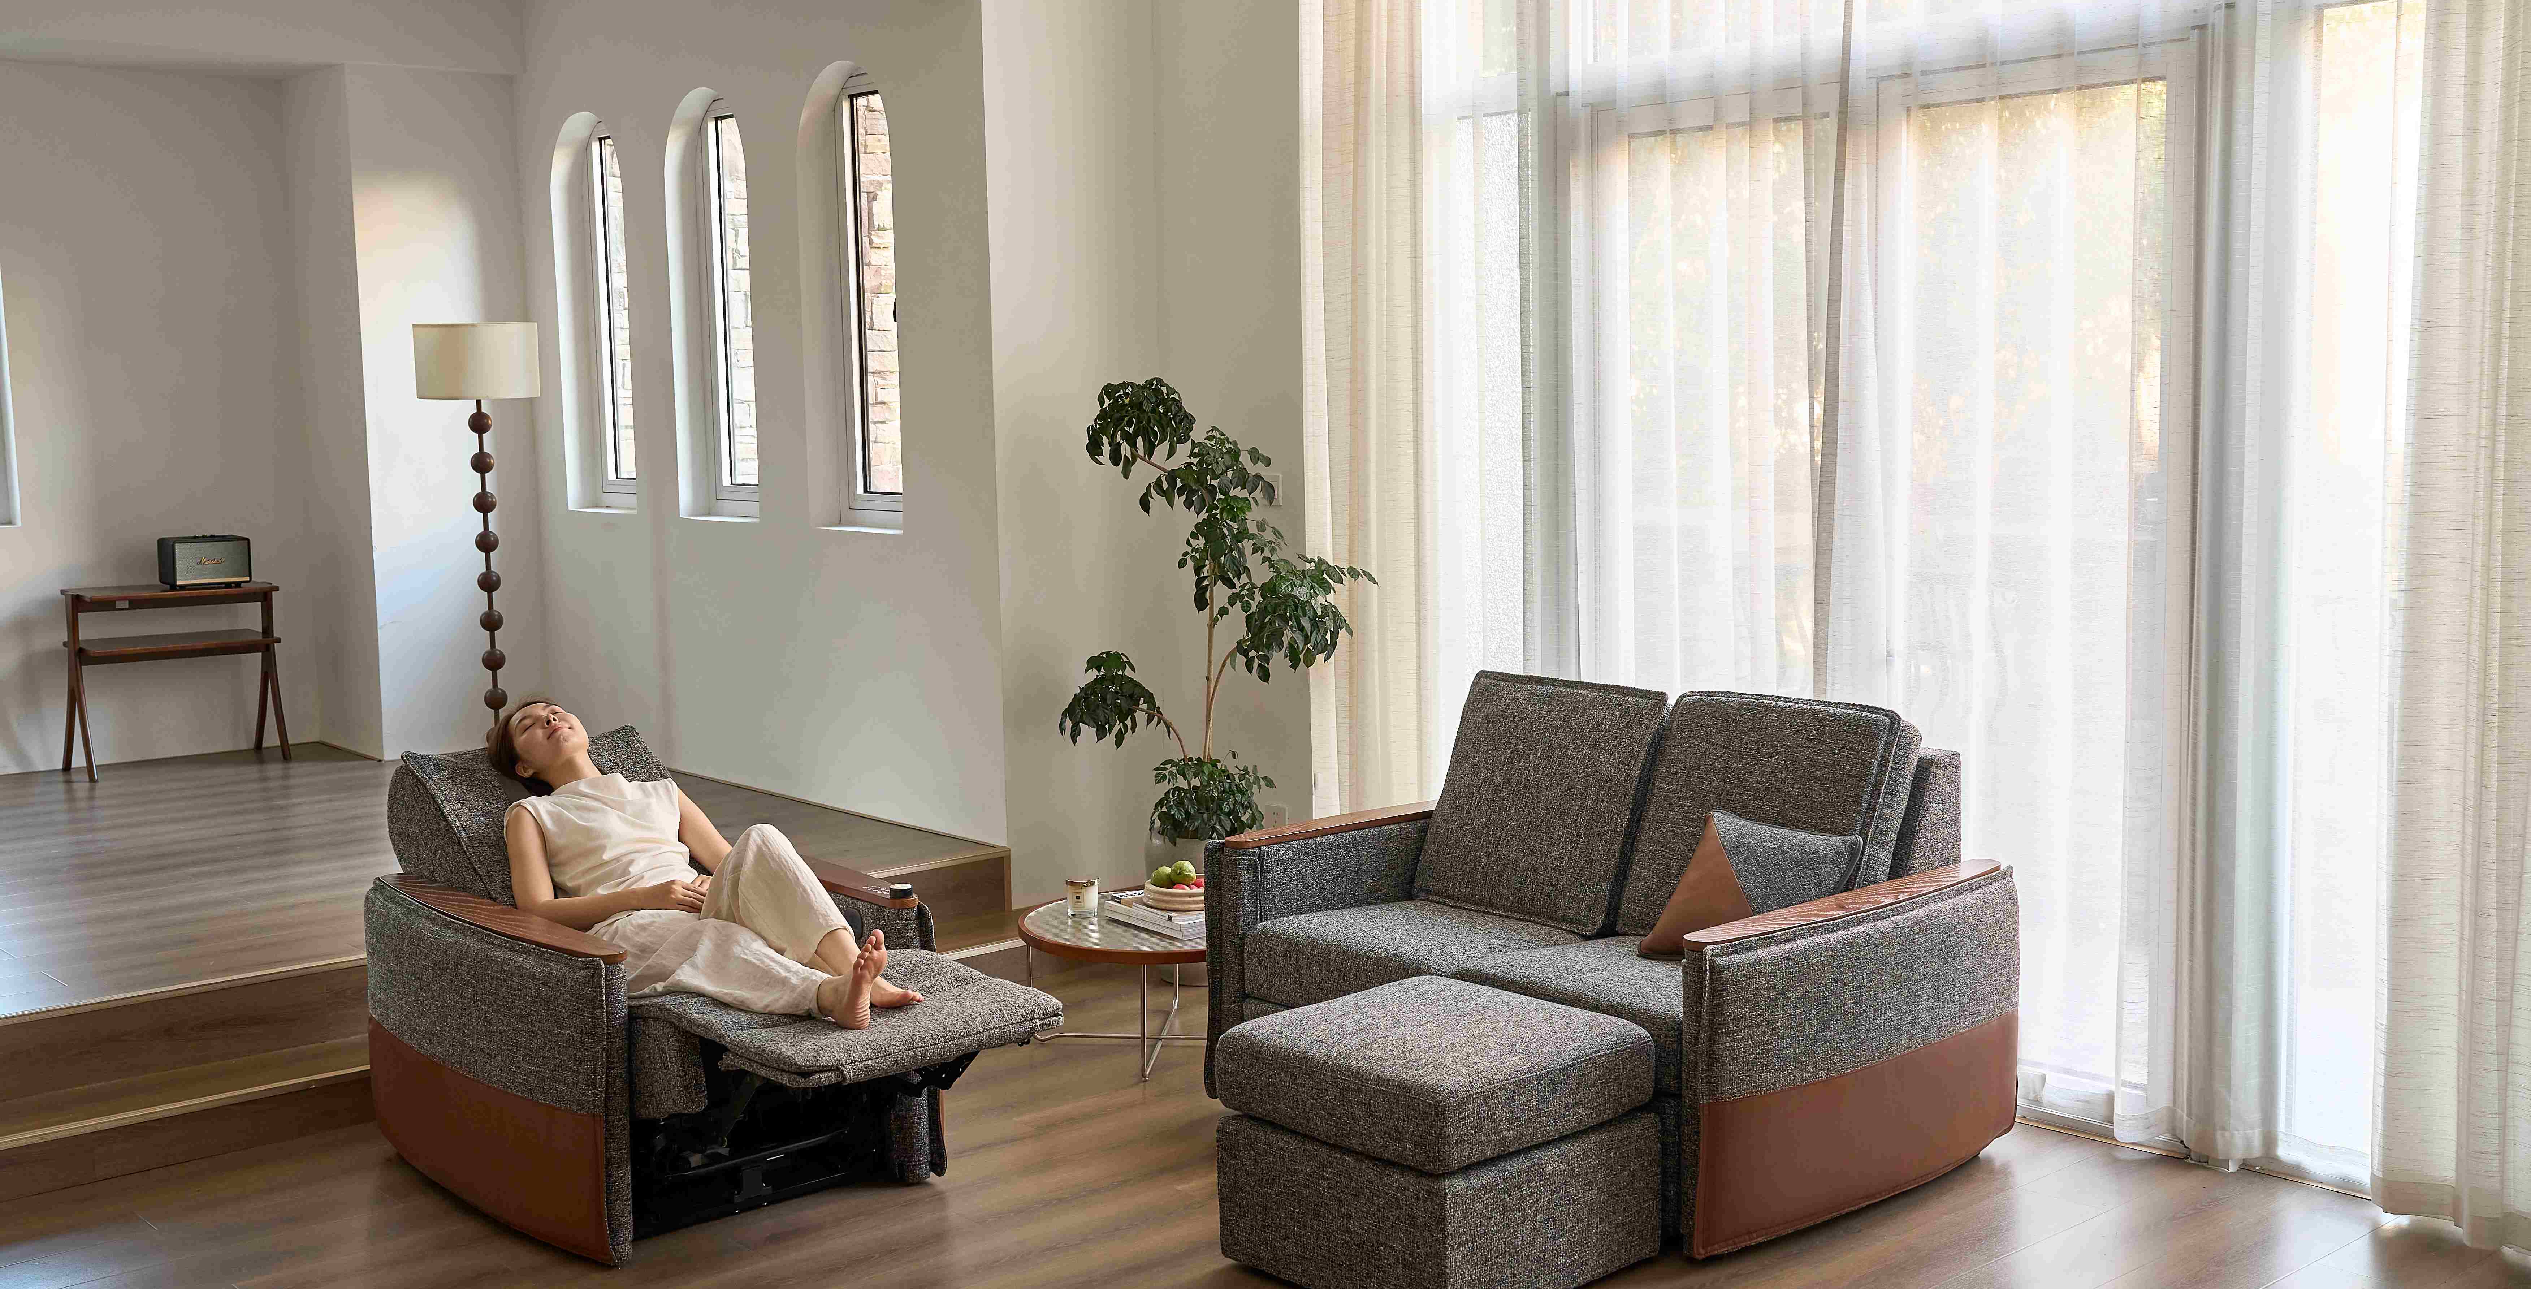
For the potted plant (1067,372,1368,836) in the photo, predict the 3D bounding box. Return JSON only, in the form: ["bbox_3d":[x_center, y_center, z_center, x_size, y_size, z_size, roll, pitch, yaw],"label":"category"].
[{"bbox_3d":[-0.156,0.100,6.822,0.875,1.678,0.729,-1,6,0],"label":"potted plant"}]

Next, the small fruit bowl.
[{"bbox_3d":[-0.189,0.600,6.217,0.243,0.107,0.243,-1,6,0],"label":"small fruit bowl"}]

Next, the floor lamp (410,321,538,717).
[{"bbox_3d":[-2.674,-0.306,8.467,0.441,1.583,0.441,-6,8,-42],"label":"floor lamp"}]

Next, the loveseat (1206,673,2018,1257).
[{"bbox_3d":[0.717,0.593,5.396,1.061,0.948,1.499,-6,8,-42],"label":"loveseat"}]

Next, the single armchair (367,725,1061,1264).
[{"bbox_3d":[-1.215,0.692,5.172,0.851,0.875,1.750,-6,8,-42],"label":"single armchair"}]

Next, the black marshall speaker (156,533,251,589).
[{"bbox_3d":[-3.679,-0.282,8.543,0.262,0.171,0.151,-6,8,-41],"label":"black marshall speaker"}]

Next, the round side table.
[{"bbox_3d":[-0.270,0.846,6.239,0.769,0.316,0.769,-1,6,0],"label":"round side table"}]

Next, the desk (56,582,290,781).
[{"bbox_3d":[-4.042,0.124,9.107,0.705,0.654,0.381,-6,8,-42],"label":"desk"}]

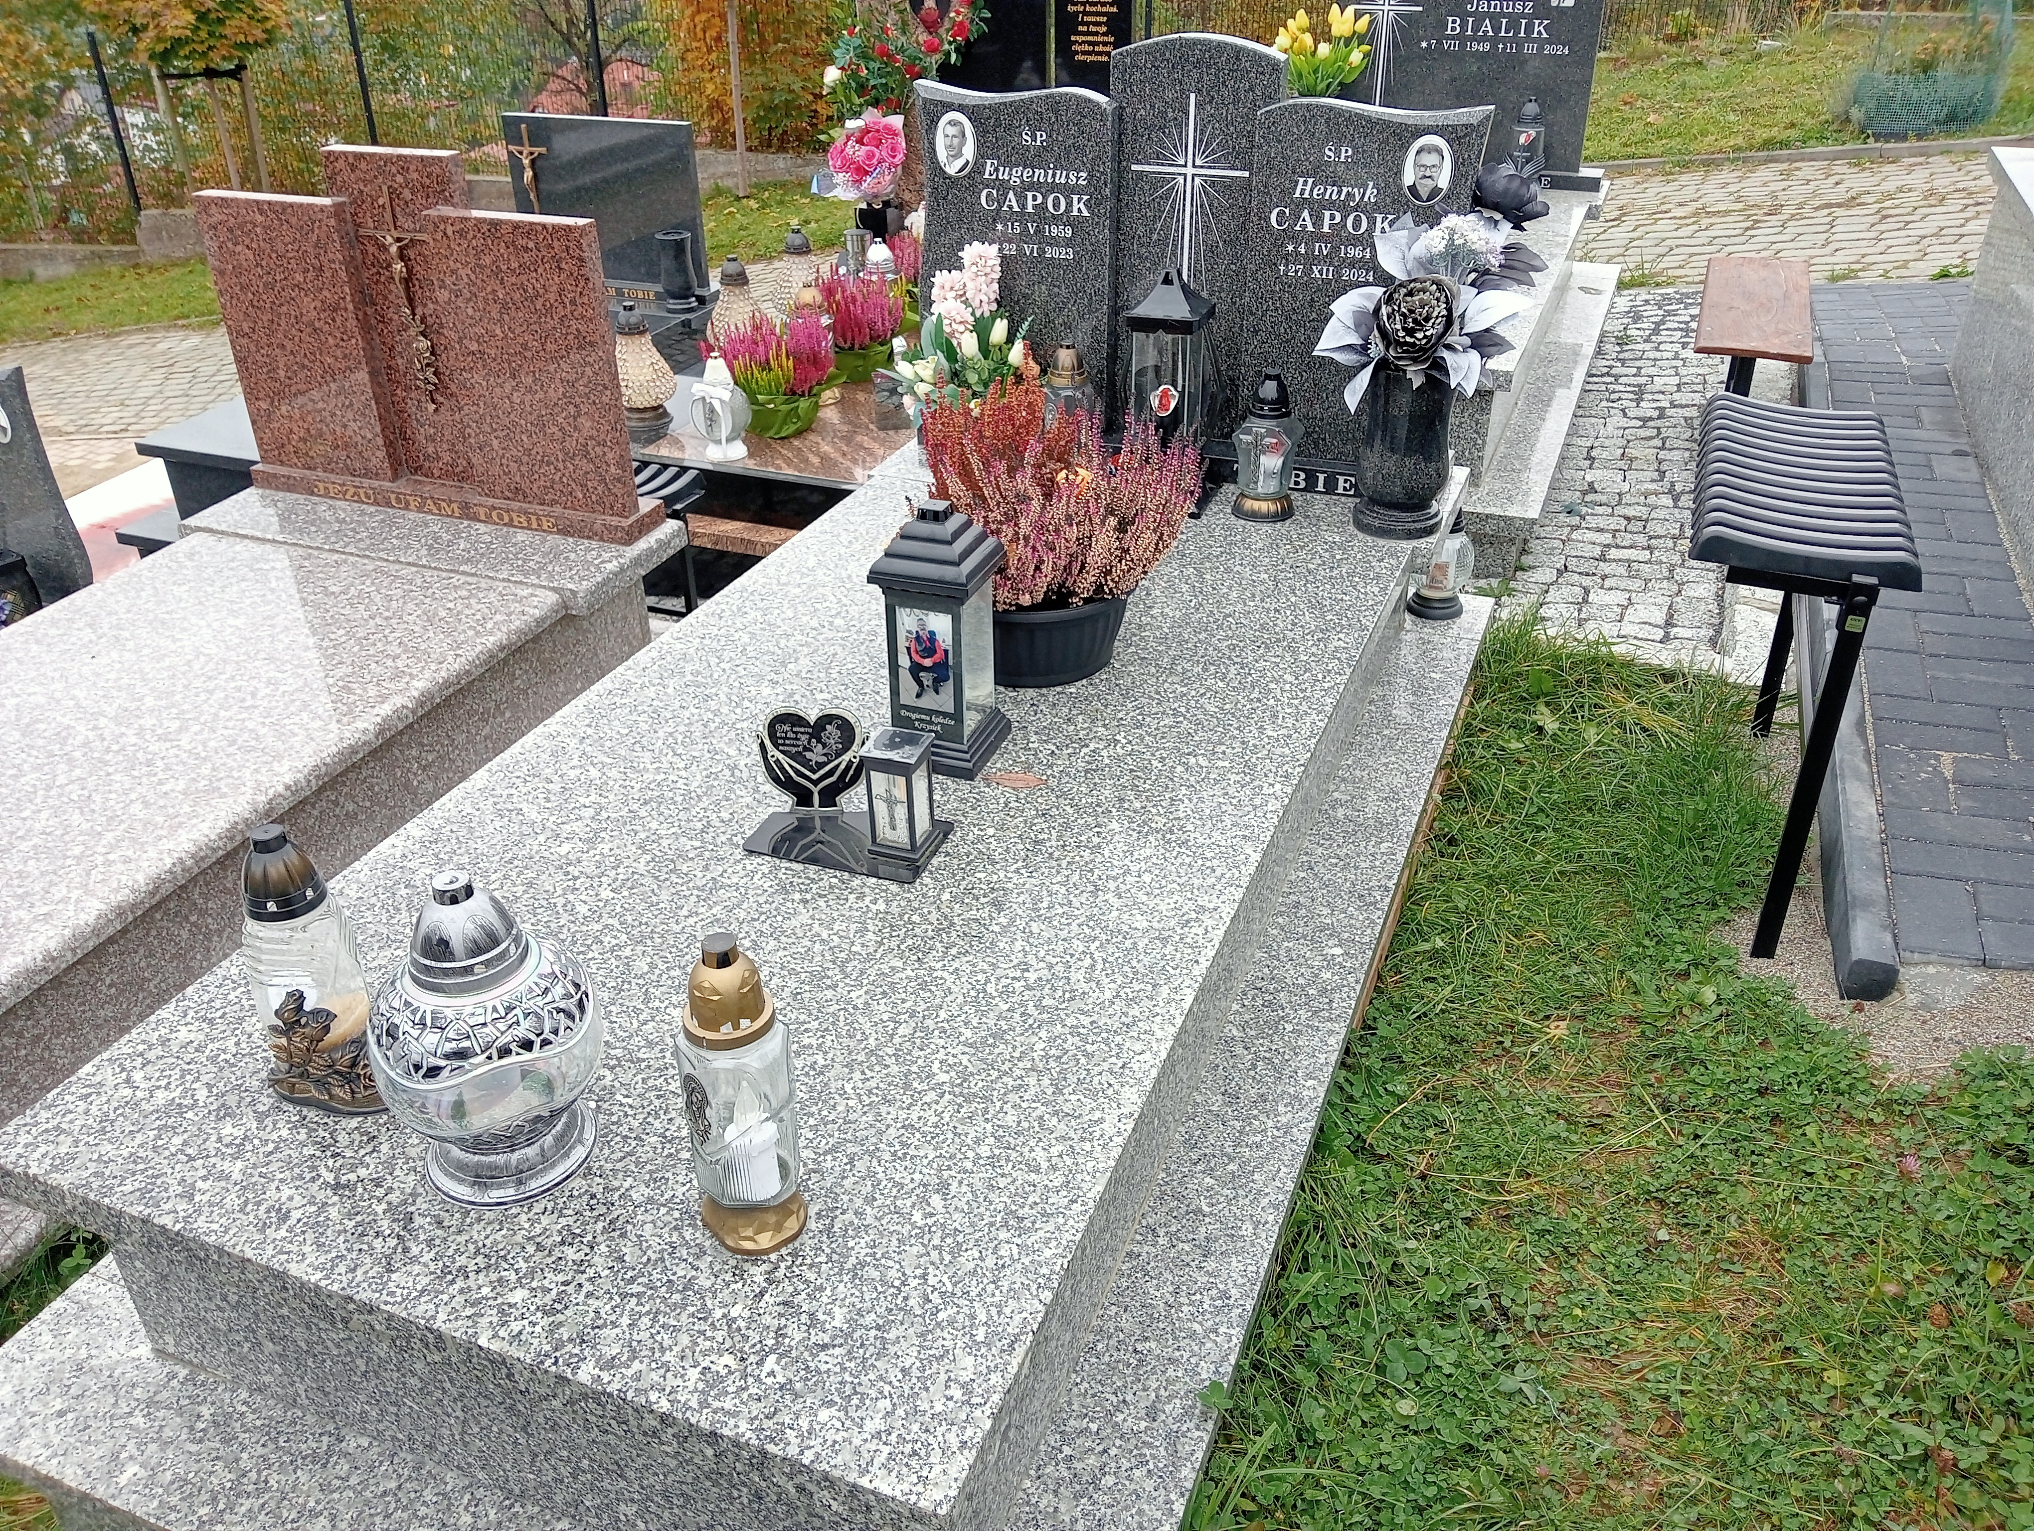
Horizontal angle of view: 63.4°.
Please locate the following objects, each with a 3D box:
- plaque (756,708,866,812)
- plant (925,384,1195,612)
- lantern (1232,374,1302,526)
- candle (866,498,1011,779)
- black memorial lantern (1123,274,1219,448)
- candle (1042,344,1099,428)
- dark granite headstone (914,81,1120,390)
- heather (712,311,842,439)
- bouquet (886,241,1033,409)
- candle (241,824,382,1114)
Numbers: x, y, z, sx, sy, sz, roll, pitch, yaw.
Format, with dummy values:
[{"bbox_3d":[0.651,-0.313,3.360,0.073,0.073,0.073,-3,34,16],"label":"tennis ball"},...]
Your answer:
[{"bbox_3d":[-0.266,-0.006,2.156,0.145,0.153,0.018,11,32,19],"label":"plaque"},{"bbox_3d":[0.063,-0.337,2.427,0.410,0.365,0.380,0,30,0],"label":"plant"},{"bbox_3d":[0.445,-0.570,2.926,0.120,0.258,0.105,11,32,18],"label":"lantern"},{"bbox_3d":[-0.101,-0.180,2.181,0.151,0.343,0.156,11,32,18],"label":"candle"},{"bbox_3d":[0.286,-0.719,3.126,0.165,0.435,0.165,11,32,19],"label":"black memorial lantern"},{"bbox_3d":[0.110,-0.678,3.200,0.115,0.287,0.115,11,31,18],"label":"candle"},{"bbox_3d":[0.008,-1.024,3.331,0.410,0.655,0.075,11,31,18],"label":"dark granite headstone"},{"bbox_3d":[-0.566,-0.929,3.925,0.295,0.250,0.270,0,30,0],"label":"heather"},{"bbox_3d":[-0.109,-0.831,3.201,0.265,0.345,0.240,10,30,19],"label":"bouquet"},{"bbox_3d":[-0.694,0.190,1.594,0.125,0.300,0.100,3,31,5],"label":"candle"}]

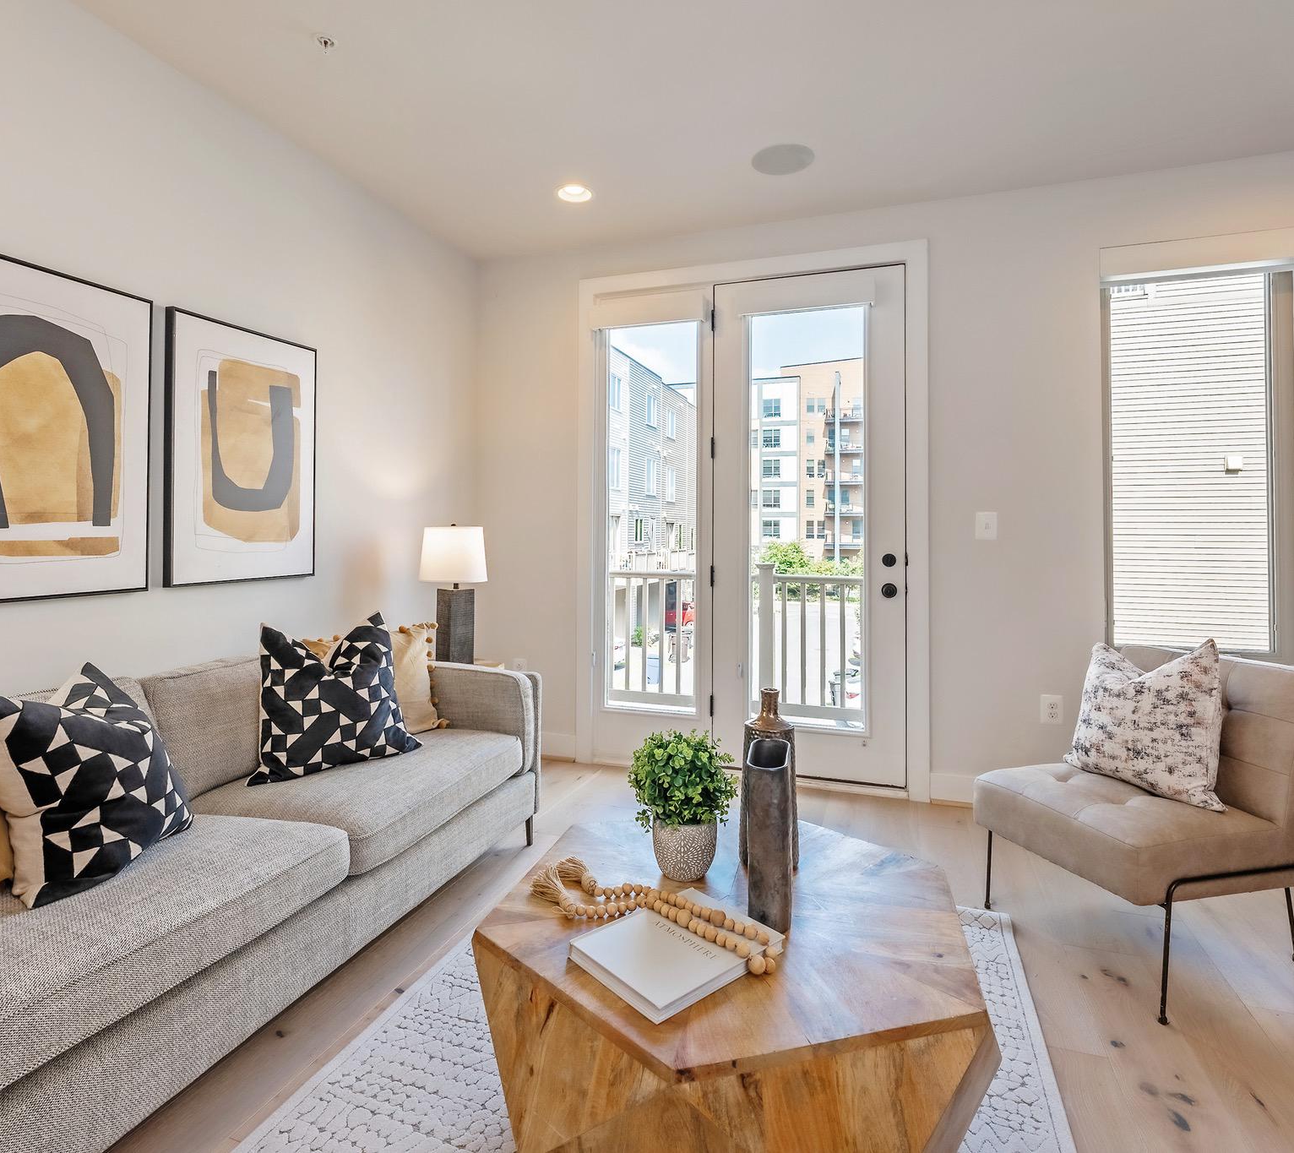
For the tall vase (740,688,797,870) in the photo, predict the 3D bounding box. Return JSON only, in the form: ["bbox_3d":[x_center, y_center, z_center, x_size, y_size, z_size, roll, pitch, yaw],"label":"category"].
[{"bbox_3d":[0.300,0.489,1.650,0.140,0.430,0.140,0,2,0],"label":"tall vase"}]

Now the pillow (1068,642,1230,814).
[{"bbox_3d":[1.590,0.475,2.155,0.150,0.450,0.470,13,-3,-21],"label":"pillow"}]

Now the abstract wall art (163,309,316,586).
[{"bbox_3d":[-1.480,-0.446,2.494,0.045,0.914,0.575,1,2,22],"label":"abstract wall art"}]

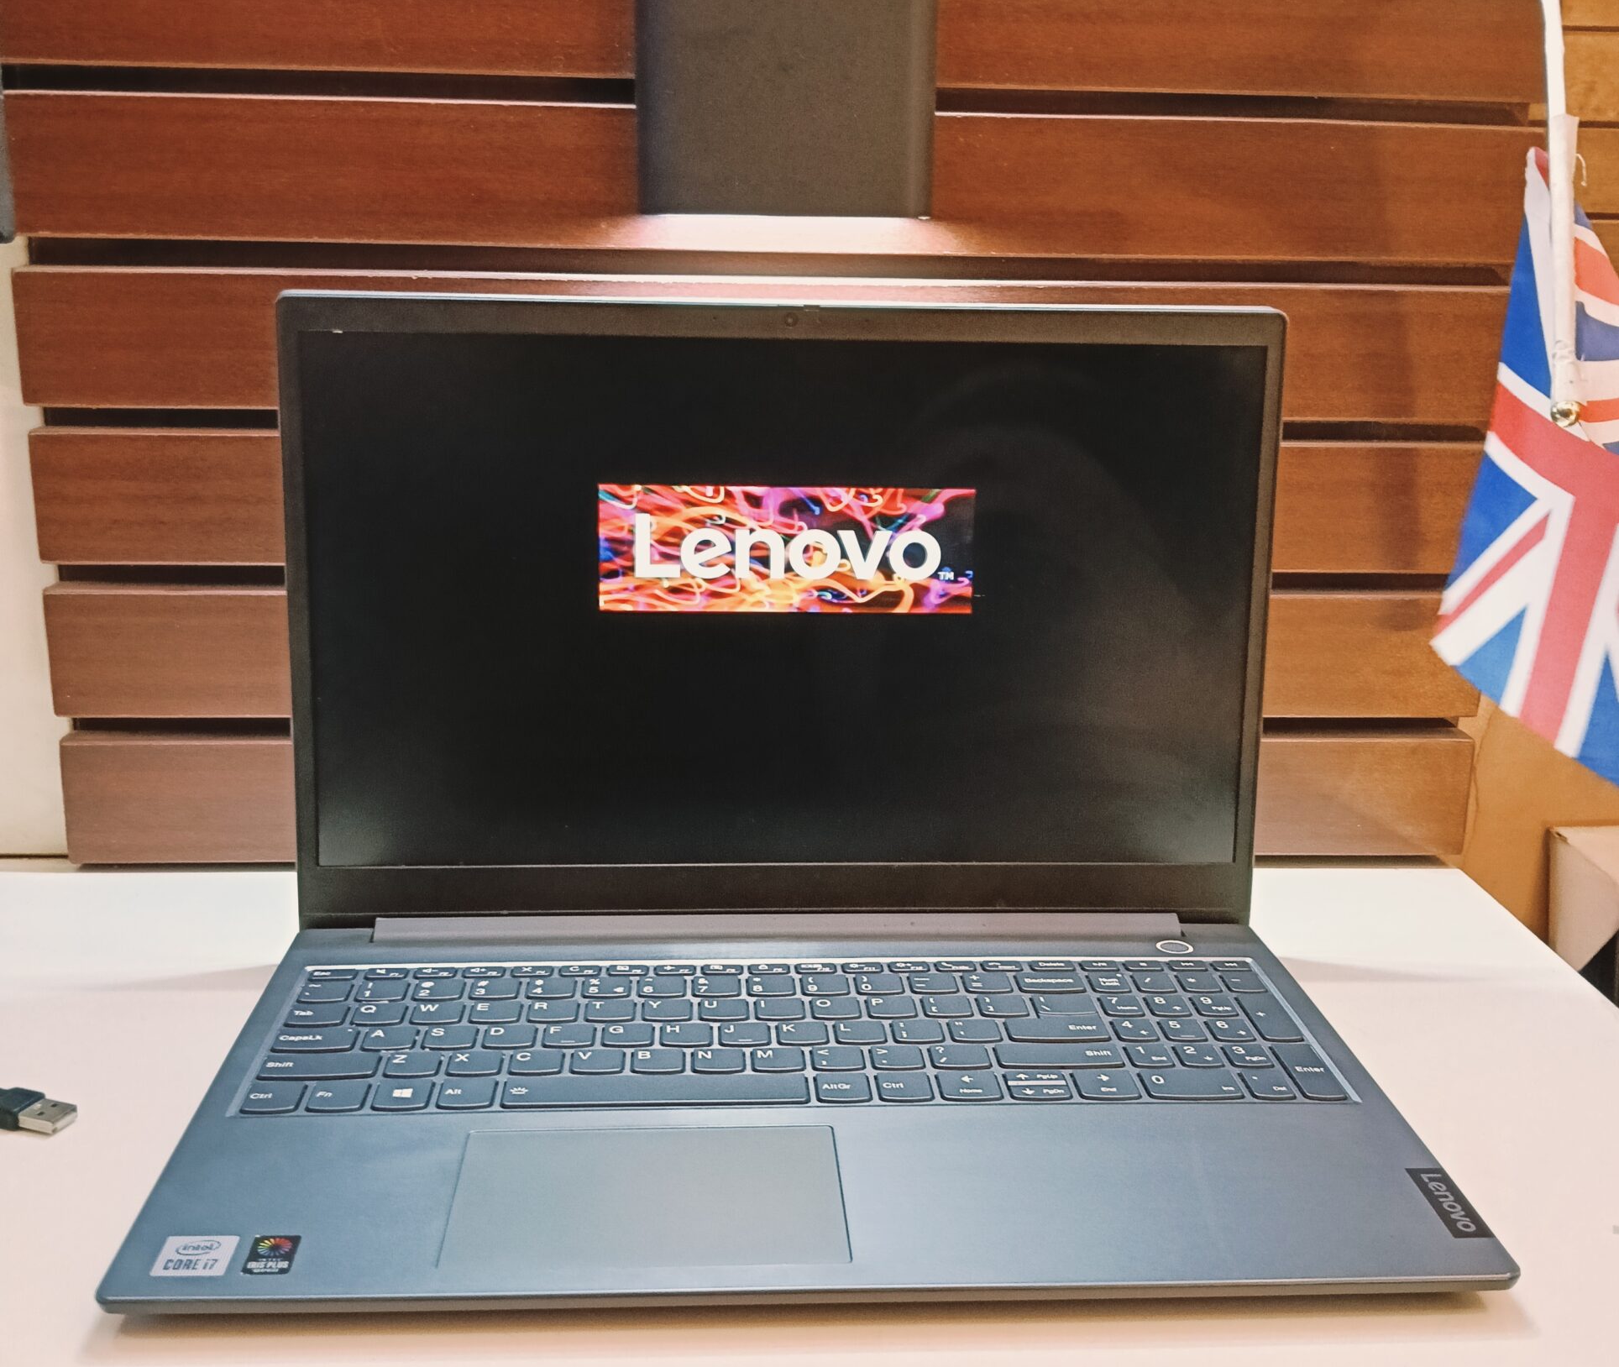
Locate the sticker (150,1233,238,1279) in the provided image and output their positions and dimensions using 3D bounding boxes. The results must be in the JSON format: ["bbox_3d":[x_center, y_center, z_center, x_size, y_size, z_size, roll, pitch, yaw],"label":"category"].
[{"bbox_3d":[-0.157,0.147,0.430,0.018,0.001,0.017,0,15,-4],"label":"sticker"}]

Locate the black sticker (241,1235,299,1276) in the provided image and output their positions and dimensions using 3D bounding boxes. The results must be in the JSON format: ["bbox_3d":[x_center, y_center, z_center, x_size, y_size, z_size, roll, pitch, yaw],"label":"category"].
[{"bbox_3d":[-0.138,0.147,0.431,0.012,0.001,0.016,0,15,-4],"label":"black sticker"}]

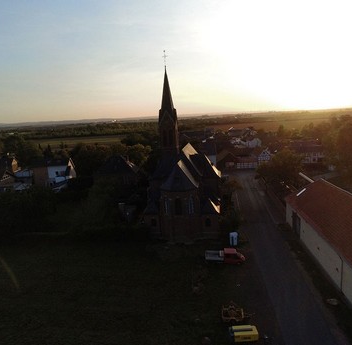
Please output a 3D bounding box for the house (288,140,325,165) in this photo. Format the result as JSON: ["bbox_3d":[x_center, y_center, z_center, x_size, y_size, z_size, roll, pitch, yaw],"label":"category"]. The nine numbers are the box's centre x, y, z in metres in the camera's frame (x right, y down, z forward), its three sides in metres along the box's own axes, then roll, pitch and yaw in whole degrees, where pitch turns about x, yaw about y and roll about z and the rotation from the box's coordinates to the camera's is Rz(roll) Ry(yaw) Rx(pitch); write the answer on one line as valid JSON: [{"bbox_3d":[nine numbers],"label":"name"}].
[{"bbox_3d":[46.240,-6.900,103.970,11.000,8.800,9.000,-3,11,0],"label":"house"}]

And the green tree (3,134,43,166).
[{"bbox_3d":[-63.810,-8.390,123.590,13.500,14.600,12.500,-3,11,0],"label":"green tree"}]

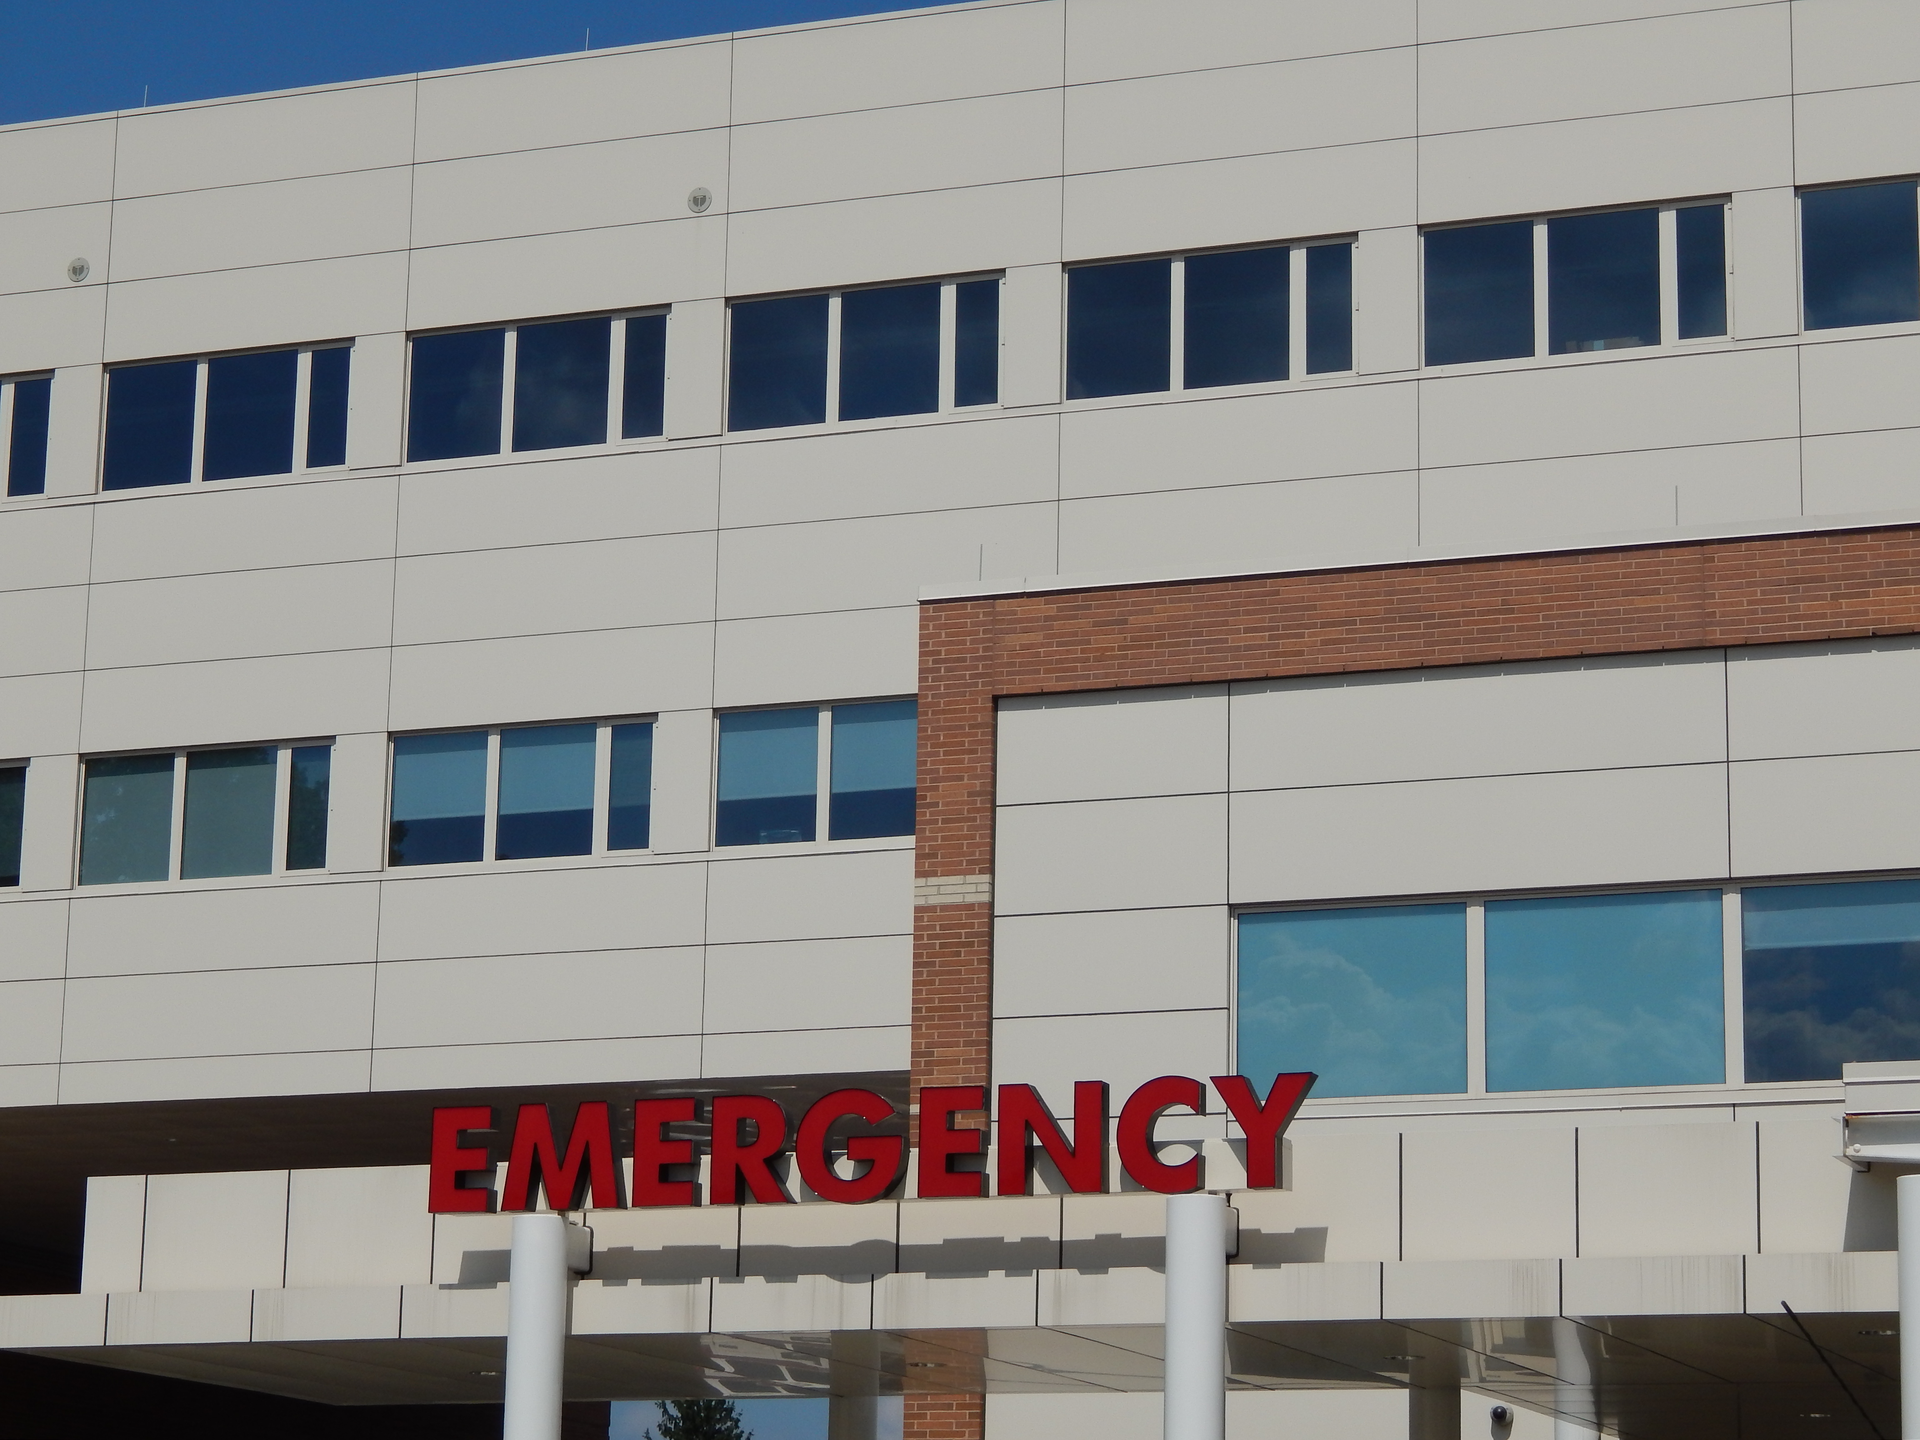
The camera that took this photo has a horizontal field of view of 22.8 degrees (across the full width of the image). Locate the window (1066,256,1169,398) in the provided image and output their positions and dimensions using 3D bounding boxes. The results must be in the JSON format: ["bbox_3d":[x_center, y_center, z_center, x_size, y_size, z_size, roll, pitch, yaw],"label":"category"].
[{"bbox_3d":[1.632,-3.989,48.757,1.115,1.407,0.060,-4,-14,21],"label":"window"}]

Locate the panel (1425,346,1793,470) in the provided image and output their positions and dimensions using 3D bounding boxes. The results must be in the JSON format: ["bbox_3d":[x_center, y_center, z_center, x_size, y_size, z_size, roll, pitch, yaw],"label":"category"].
[{"bbox_3d":[6.388,-3.055,47.017,3.823,0.935,0.100,-4,-14,21],"label":"panel"}]

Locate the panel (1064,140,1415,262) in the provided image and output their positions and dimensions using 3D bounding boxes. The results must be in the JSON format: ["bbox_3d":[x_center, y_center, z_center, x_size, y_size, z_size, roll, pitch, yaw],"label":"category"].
[{"bbox_3d":[2.871,-5.308,48.951,3.821,0.940,0.100,-4,-14,21],"label":"panel"}]

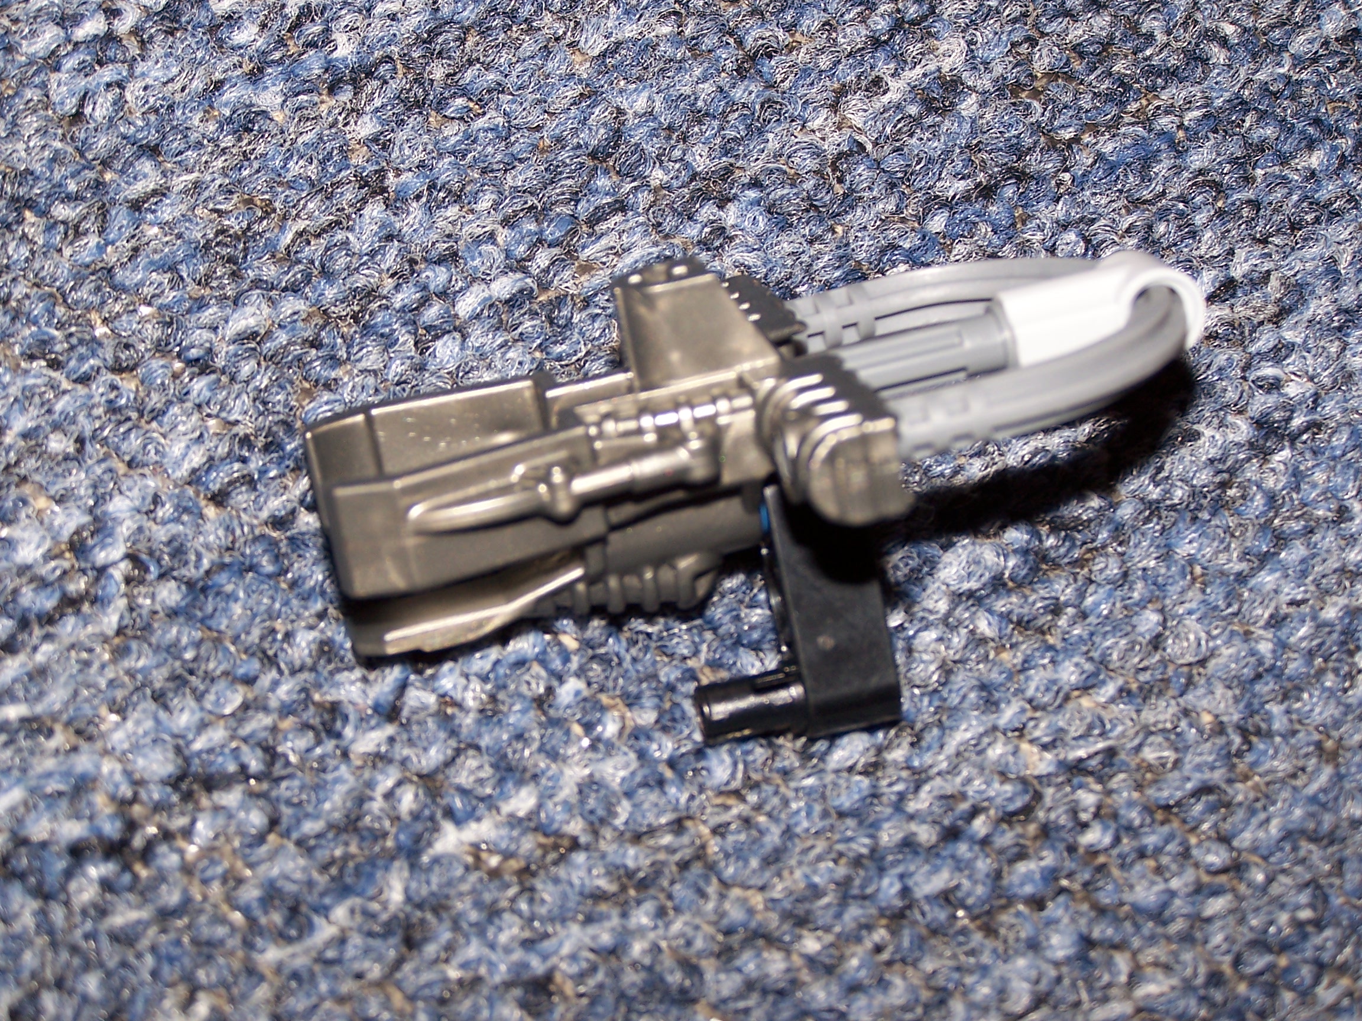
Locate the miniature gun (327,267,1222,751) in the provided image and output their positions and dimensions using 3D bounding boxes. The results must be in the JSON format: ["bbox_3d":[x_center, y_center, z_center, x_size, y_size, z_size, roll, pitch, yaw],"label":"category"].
[{"bbox_3d":[0.009,0.001,0.263,0.073,0.037,0.038,-12,21,-9],"label":"miniature gun"}]

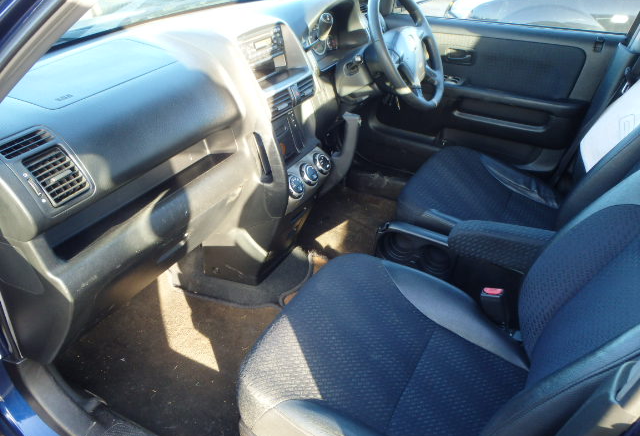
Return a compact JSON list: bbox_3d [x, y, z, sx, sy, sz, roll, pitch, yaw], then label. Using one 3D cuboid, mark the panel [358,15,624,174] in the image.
[{"bbox_3d":[0.510,-0.391,1.814,0.850,0.570,0.120,16,34,22],"label":"panel"}]

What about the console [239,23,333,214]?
[{"bbox_3d":[-0.103,-0.271,1.313,0.150,0.450,0.260,-2,26,31],"label":"console"}]

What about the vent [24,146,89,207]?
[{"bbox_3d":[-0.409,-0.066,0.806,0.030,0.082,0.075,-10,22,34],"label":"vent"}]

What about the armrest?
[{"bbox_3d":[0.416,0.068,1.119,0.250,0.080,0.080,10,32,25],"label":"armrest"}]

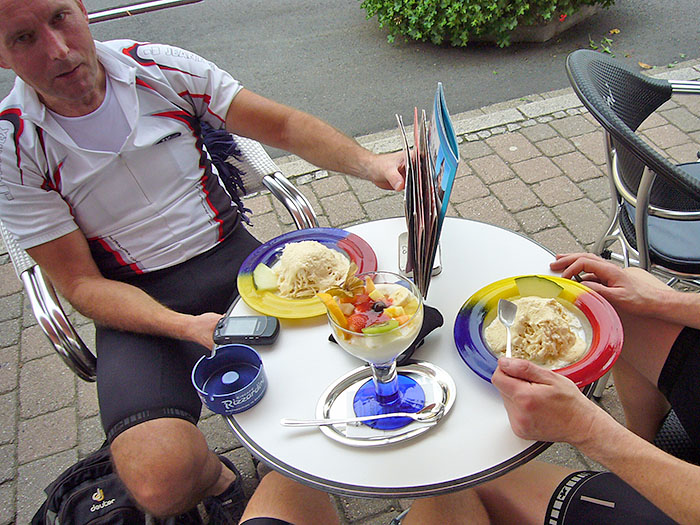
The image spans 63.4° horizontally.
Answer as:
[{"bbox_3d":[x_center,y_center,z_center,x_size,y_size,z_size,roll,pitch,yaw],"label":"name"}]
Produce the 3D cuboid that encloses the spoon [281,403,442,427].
[{"bbox_3d":[0.015,0.203,0.746,0.212,0.020,0.030,-5,37,2],"label":"spoon"}]

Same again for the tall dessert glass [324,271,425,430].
[{"bbox_3d":[0.042,0.118,0.718,0.115,0.180,0.115,-11,37,0],"label":"tall dessert glass"}]

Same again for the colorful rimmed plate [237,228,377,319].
[{"bbox_3d":[-0.075,0.020,0.988,0.244,0.030,0.244,-7,37,6],"label":"colorful rimmed plate"}]

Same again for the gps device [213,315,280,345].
[{"bbox_3d":[-0.172,0.115,0.947,0.107,0.030,0.056,-2,38,14],"label":"gps device"}]

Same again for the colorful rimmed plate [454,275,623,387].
[{"bbox_3d":[0.273,0.107,0.831,0.234,0.030,0.234,-7,37,6],"label":"colorful rimmed plate"}]

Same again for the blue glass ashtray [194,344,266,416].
[{"bbox_3d":[-0.174,0.172,0.833,0.101,0.042,0.101,-11,37,0],"label":"blue glass ashtray"}]

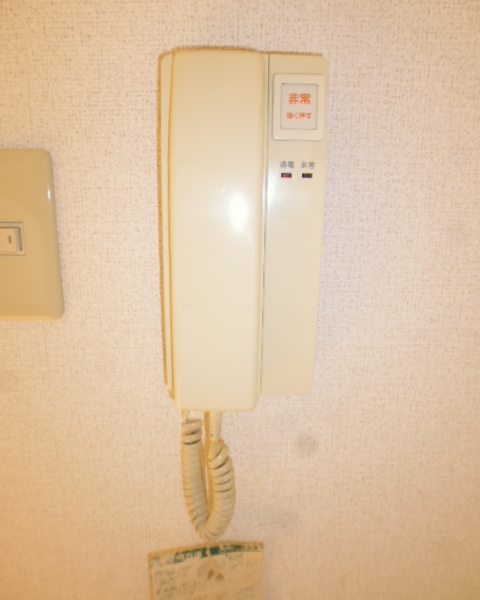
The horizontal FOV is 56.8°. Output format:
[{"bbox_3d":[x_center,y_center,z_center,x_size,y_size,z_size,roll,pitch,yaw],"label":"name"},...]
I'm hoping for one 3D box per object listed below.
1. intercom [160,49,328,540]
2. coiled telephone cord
[{"bbox_3d":[0.001,0.016,0.298,0.100,0.334,0.060,1,12,-2],"label":"intercom"},{"bbox_3d":[-0.023,0.127,0.323,0.040,0.105,0.036,1,12,-2],"label":"coiled telephone cord"}]

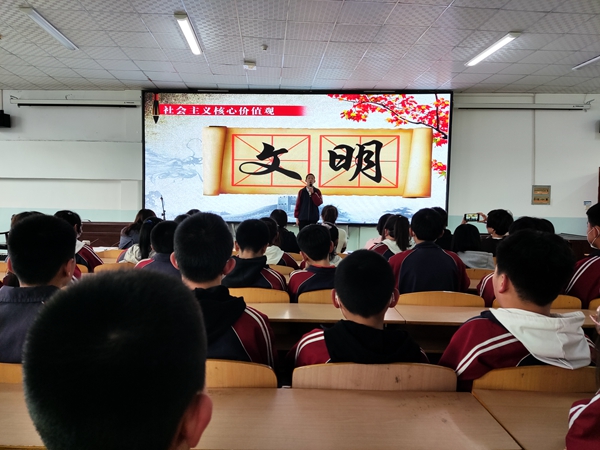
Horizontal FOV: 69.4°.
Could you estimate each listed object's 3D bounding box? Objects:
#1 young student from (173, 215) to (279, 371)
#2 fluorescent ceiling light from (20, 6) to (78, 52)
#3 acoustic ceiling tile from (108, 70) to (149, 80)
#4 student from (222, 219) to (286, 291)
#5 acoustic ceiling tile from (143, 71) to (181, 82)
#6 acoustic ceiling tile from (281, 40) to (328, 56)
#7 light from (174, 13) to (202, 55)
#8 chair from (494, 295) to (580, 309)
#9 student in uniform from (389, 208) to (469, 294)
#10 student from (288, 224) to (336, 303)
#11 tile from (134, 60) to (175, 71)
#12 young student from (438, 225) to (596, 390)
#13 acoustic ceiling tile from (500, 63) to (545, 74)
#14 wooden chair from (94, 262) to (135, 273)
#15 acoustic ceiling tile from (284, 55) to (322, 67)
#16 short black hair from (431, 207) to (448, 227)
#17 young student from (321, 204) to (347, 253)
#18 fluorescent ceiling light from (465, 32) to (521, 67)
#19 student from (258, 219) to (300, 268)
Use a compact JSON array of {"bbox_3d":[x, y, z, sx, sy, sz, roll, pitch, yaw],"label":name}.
[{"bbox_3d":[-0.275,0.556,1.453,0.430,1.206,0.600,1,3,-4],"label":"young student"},{"bbox_3d":[-3.259,-2.546,5.697,0.145,0.070,1.240,1,3,-4],"label":"fluorescent ceiling light"},{"bbox_3d":[-3.047,-2.703,7.821,0.595,0.020,0.595,1,3,-4],"label":"acoustic ceiling tile"},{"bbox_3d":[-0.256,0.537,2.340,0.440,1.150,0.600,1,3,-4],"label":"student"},{"bbox_3d":[-2.448,-2.695,7.863,0.595,0.020,0.595,1,3,-4],"label":"acoustic ceiling tile"},{"bbox_3d":[0.073,-2.567,6.242,0.595,0.020,0.595,1,3,-4],"label":"acoustic ceiling tile"},{"bbox_3d":[-1.465,-2.527,5.837,0.145,0.070,1.240,1,3,-4],"label":"light"},{"bbox_3d":[1.173,0.729,2.408,0.450,0.820,0.500,1,3,0],"label":"chair"},{"bbox_3d":[0.677,0.514,2.518,0.460,1.224,0.680,1,3,0],"label":"student in uniform"},{"bbox_3d":[0.145,0.552,2.520,0.440,1.131,0.680,1,3,0],"label":"student"},{"bbox_3d":[-2.406,-2.663,7.266,0.595,0.020,0.595,1,3,-4],"label":"tile"},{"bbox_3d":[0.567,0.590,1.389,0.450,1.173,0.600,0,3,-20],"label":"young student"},{"bbox_3d":[3.621,-2.554,7.098,0.595,0.020,0.595,1,3,-4],"label":"acoustic ceiling tile"},{"bbox_3d":[-1.221,0.651,3.277,0.450,0.820,0.500,1,3,0],"label":"wooden chair"},{"bbox_3d":[0.033,-2.599,6.860,0.600,0.016,0.600,1,3,-4],"label":"acoustic ceiling tile"},{"bbox_3d":[1.203,-0.061,3.750,0.170,0.200,0.190,1,3,-4],"label":"short black hair"},{"bbox_3d":[0.281,0.426,4.141,0.410,1.226,0.630,1,3,0],"label":"young student"},{"bbox_3d":[2.722,-2.483,6.165,0.145,0.070,1.240,1,3,-4],"label":"fluorescent ceiling light"},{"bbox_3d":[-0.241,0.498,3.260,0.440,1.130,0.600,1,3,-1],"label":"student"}]

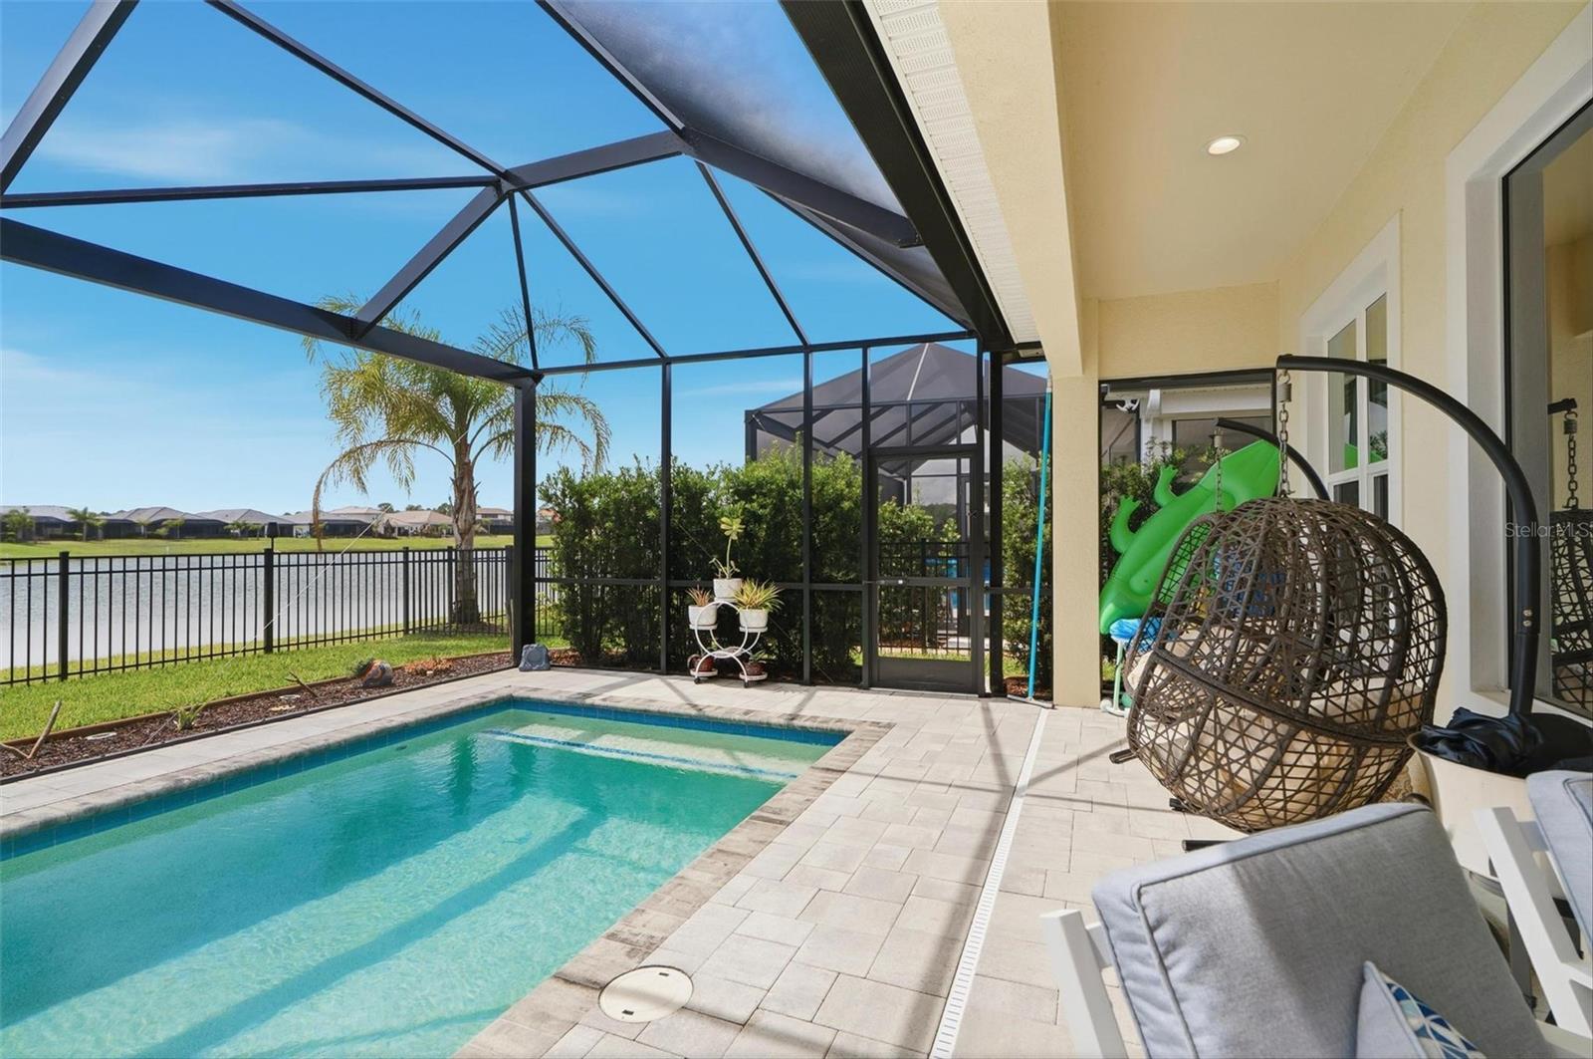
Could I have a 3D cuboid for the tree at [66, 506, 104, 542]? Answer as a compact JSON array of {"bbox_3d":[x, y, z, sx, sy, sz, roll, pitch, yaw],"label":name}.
[{"bbox_3d":[-106.709,-0.840,106.000,4.200,5.200,4.200,0,-1,0],"label":"tree"}]

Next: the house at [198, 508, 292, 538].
[{"bbox_3d":[-104.474,-1.179,134.000,14.000,5.600,13.500,0,-1,23],"label":"house"}]

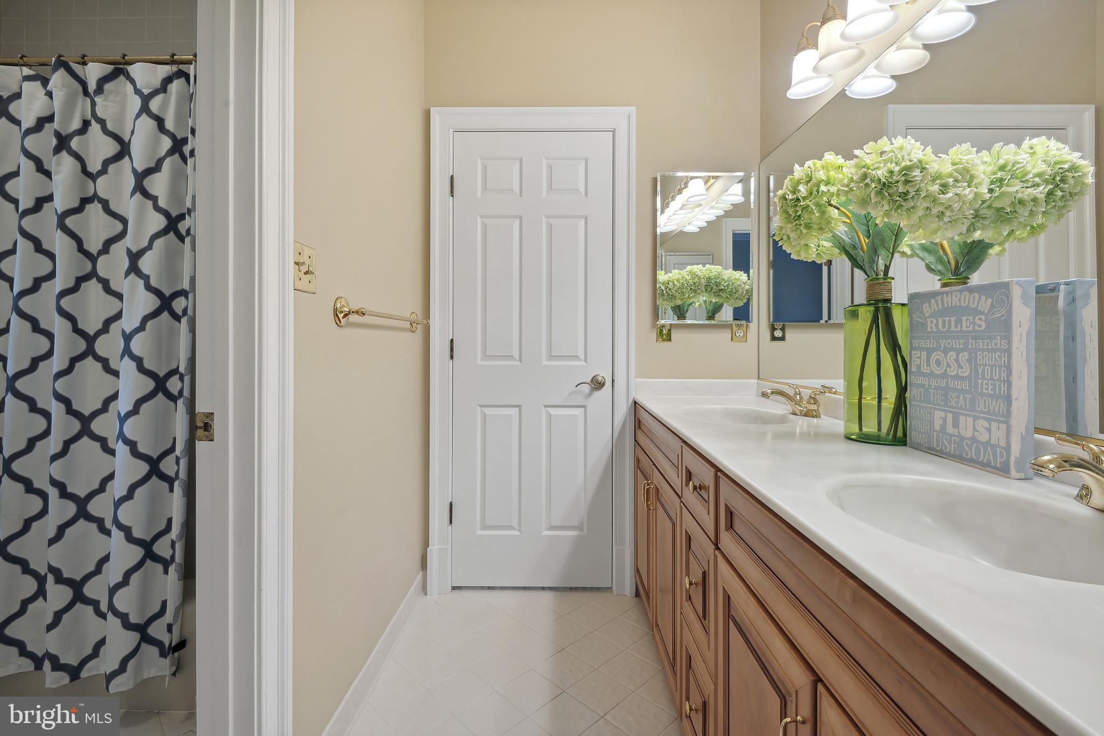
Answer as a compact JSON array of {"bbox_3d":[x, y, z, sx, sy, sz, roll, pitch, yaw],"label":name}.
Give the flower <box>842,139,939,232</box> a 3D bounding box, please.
[{"bbox_3d":[0.743,-0.400,1.085,0.188,0.192,0.185,1,2,34],"label":"flower"}]

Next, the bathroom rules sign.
[{"bbox_3d":[0.847,0.013,1.012,0.038,0.356,0.279,0,1,3],"label":"bathroom rules sign"}]

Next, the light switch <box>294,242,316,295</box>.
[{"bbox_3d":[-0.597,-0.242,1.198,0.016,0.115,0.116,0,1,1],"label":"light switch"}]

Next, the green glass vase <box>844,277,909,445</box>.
[{"bbox_3d":[0.824,-0.024,1.237,0.147,0.408,0.147,0,1,0],"label":"green glass vase"}]

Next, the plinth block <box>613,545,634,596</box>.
[{"bbox_3d":[0.319,0.893,2.160,0.091,0.205,0.042,0,1,1],"label":"plinth block"}]

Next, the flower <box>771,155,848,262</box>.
[{"bbox_3d":[0.668,-0.412,1.255,0.185,0.245,0.190,1,2,24],"label":"flower"}]

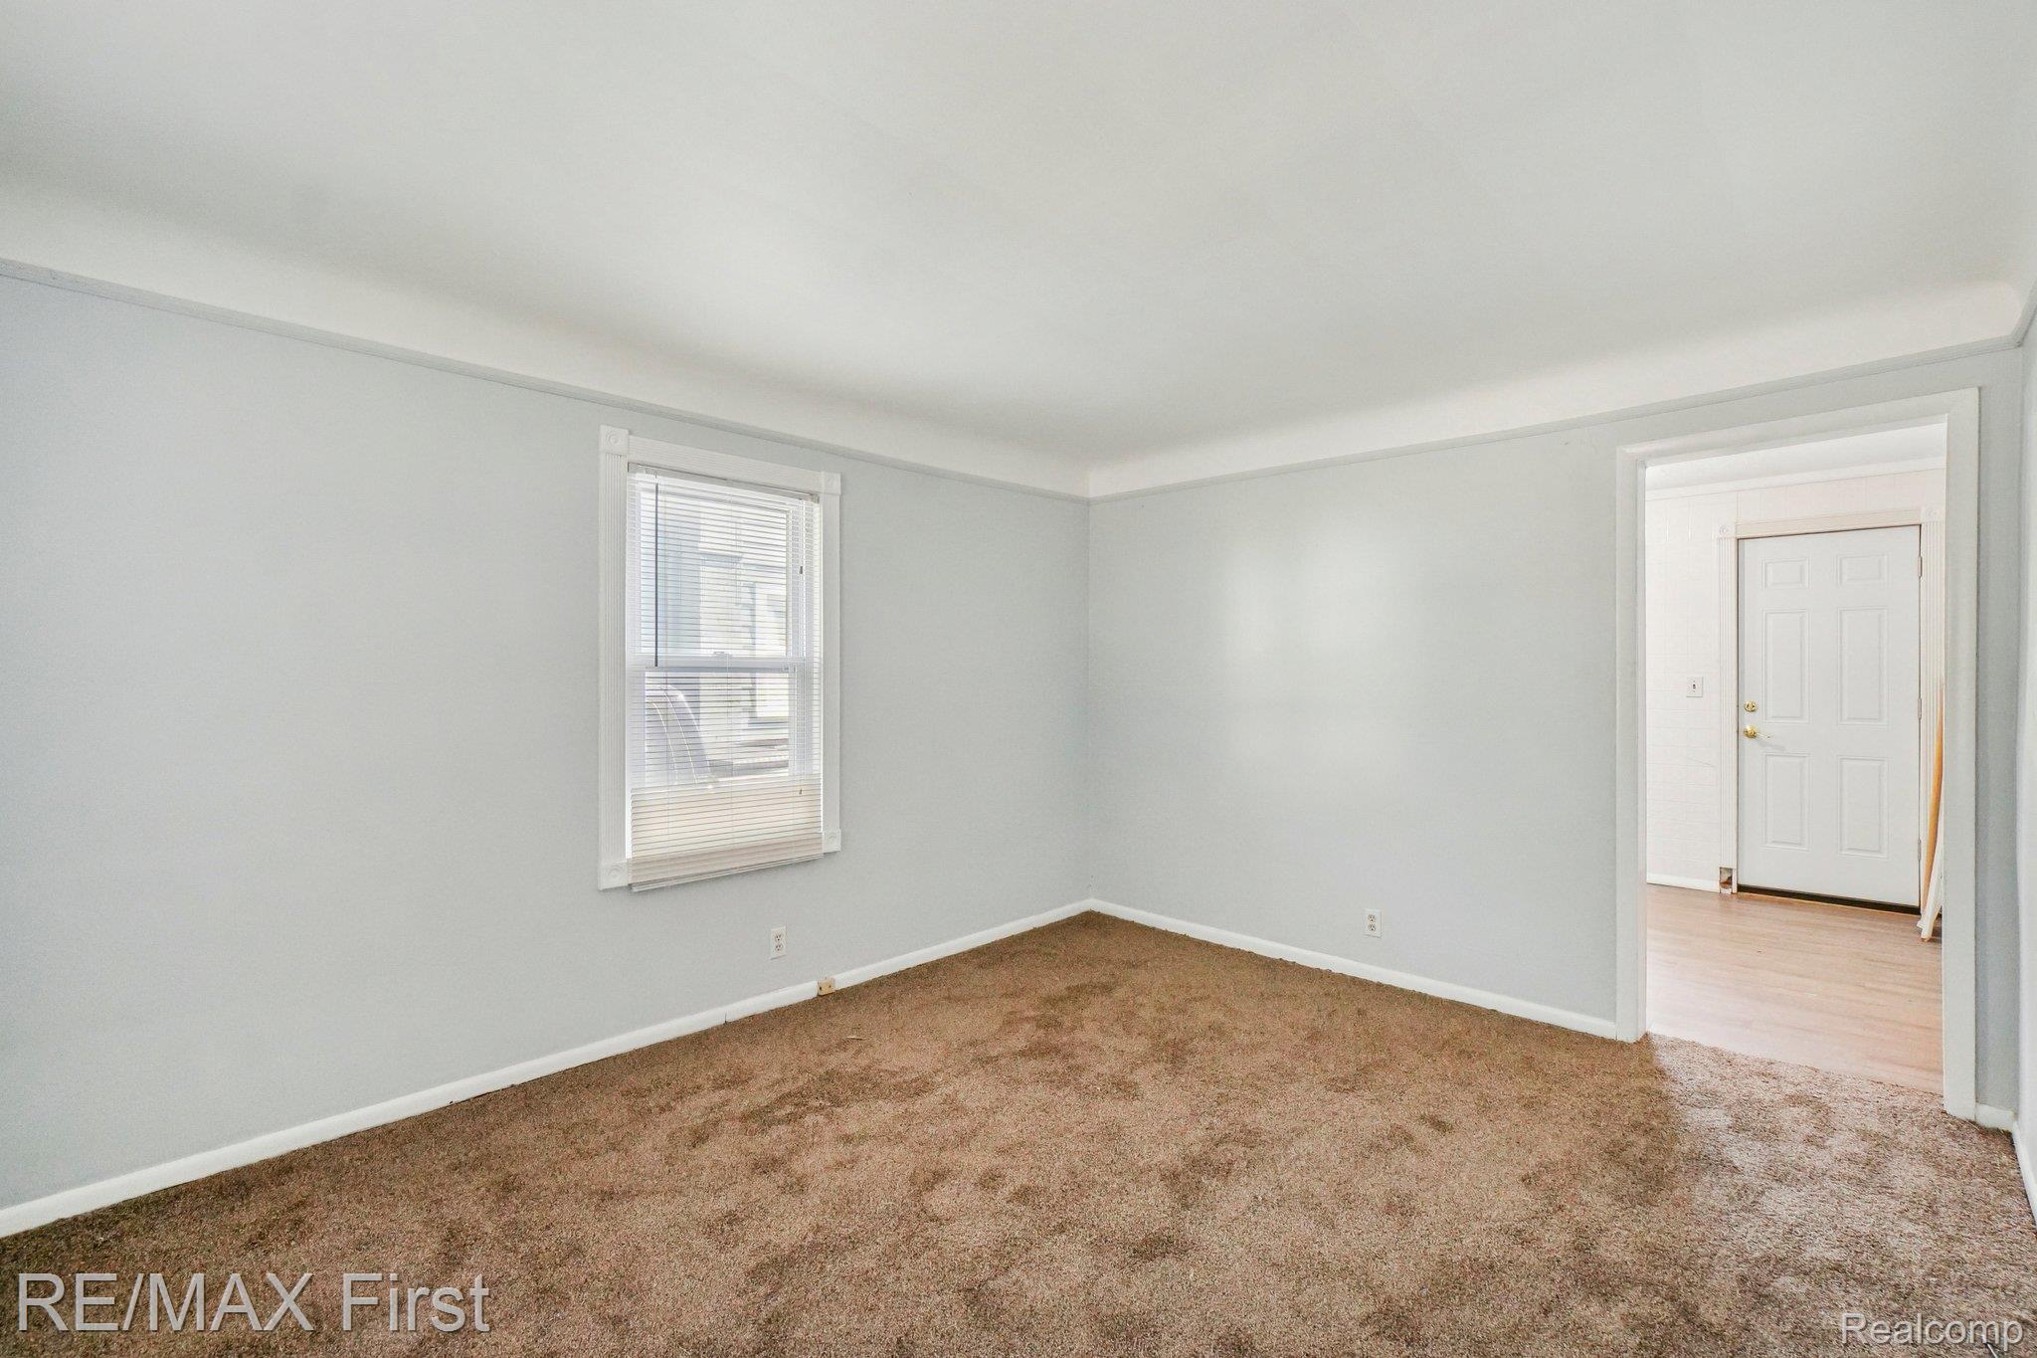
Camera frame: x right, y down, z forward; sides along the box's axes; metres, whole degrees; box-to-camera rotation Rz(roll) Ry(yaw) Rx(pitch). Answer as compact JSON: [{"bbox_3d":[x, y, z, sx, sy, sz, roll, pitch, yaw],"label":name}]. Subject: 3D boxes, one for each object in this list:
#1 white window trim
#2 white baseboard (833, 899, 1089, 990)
[{"bbox_3d":[-1.080,-0.070,3.207,0.952,1.569,0.050,0,0,-45],"label":"white window trim"},{"bbox_3d":[-0.188,1.248,4.104,1.646,0.072,0.017,0,0,-45],"label":"white baseboard"}]

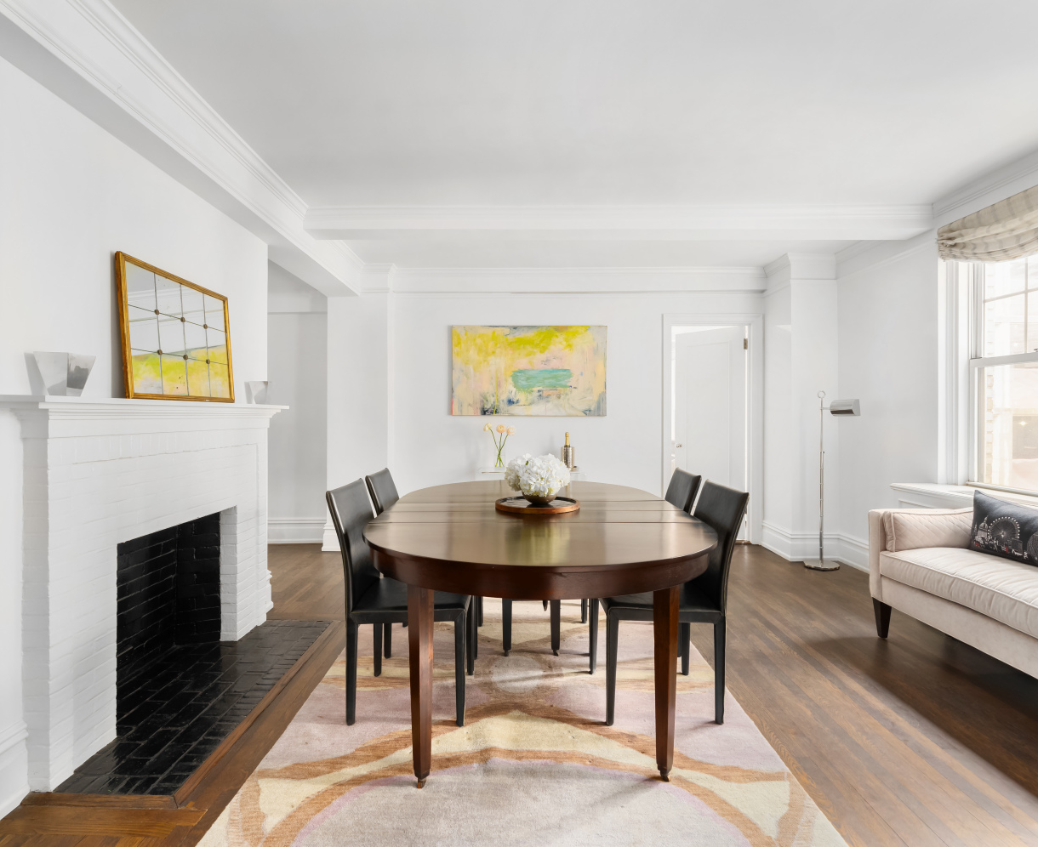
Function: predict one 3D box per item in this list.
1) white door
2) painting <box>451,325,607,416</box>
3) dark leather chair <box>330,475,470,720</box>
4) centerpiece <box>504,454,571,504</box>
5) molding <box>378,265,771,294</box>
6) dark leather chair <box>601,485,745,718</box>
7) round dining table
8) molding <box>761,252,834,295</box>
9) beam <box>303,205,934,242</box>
[{"bbox_3d":[1.915,0.110,5.350,0.710,2.060,0.045,1,1,45],"label":"white door"},{"bbox_3d":[0.093,-0.498,4.980,1.460,0.855,0.040,0,1,-1],"label":"painting"},{"bbox_3d":[-0.473,0.711,2.270,0.555,0.905,0.440,0,1,-1],"label":"dark leather chair"},{"bbox_3d":[0.095,0.270,2.600,0.325,0.235,0.310,0,1,0],"label":"centerpiece"},{"bbox_3d":[0.543,-1.346,4.960,3.530,0.230,0.120,0,1,-1],"label":"molding"},{"bbox_3d":[0.615,0.712,2.270,0.565,0.905,0.440,0,1,1],"label":"dark leather chair"},{"bbox_3d":[0.065,0.786,2.615,1.410,0.765,2.150,0,1,-2],"label":"round dining table"},{"bbox_3d":[2.467,-1.331,4.720,0.434,0.230,0.600,0,1,-1],"label":"molding"},{"bbox_3d":[0.660,-1.377,3.660,4.220,0.145,0.280,0,1,-1],"label":"beam"}]

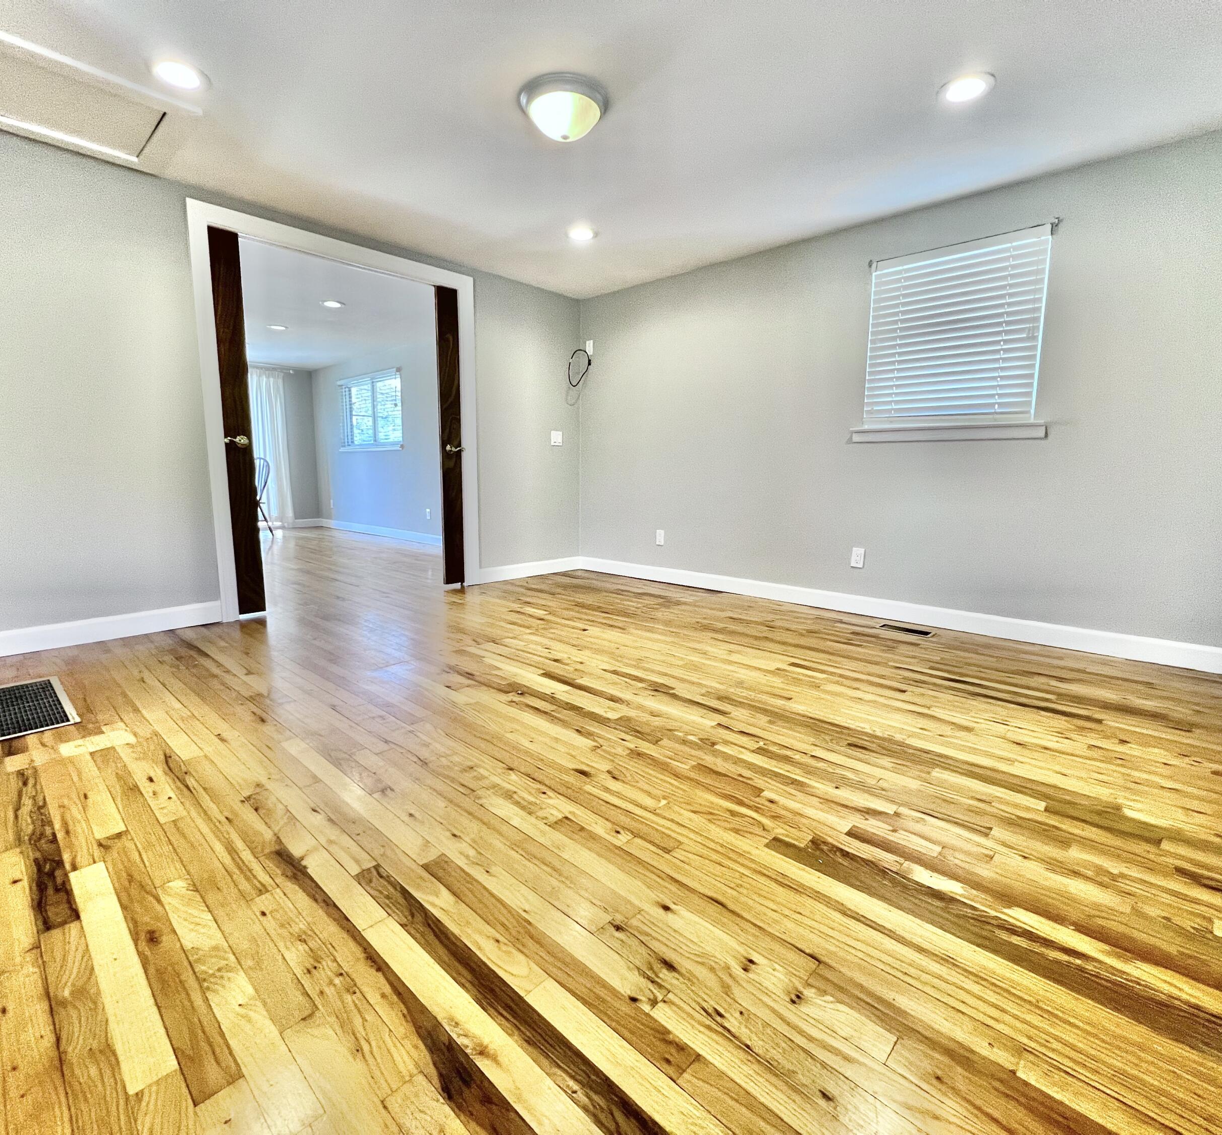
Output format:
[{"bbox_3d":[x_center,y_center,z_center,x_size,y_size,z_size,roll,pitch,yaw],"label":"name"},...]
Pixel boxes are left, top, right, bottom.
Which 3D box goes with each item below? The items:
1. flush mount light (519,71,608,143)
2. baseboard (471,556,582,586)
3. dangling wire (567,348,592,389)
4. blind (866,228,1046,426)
[{"bbox_3d":[-0.185,-1.761,2.237,0.340,0.135,0.340,1,9,0],"label":"flush mount light"},{"bbox_3d":[-0.657,0.013,4.746,1.068,0.123,0.020,-8,12,-44],"label":"baseboard"},{"bbox_3d":[-0.262,-1.668,4.758,0.090,0.315,0.170,8,12,41],"label":"dangling wire"},{"bbox_3d":[1.829,-1.257,3.096,0.823,0.919,0.060,8,12,41],"label":"blind"}]

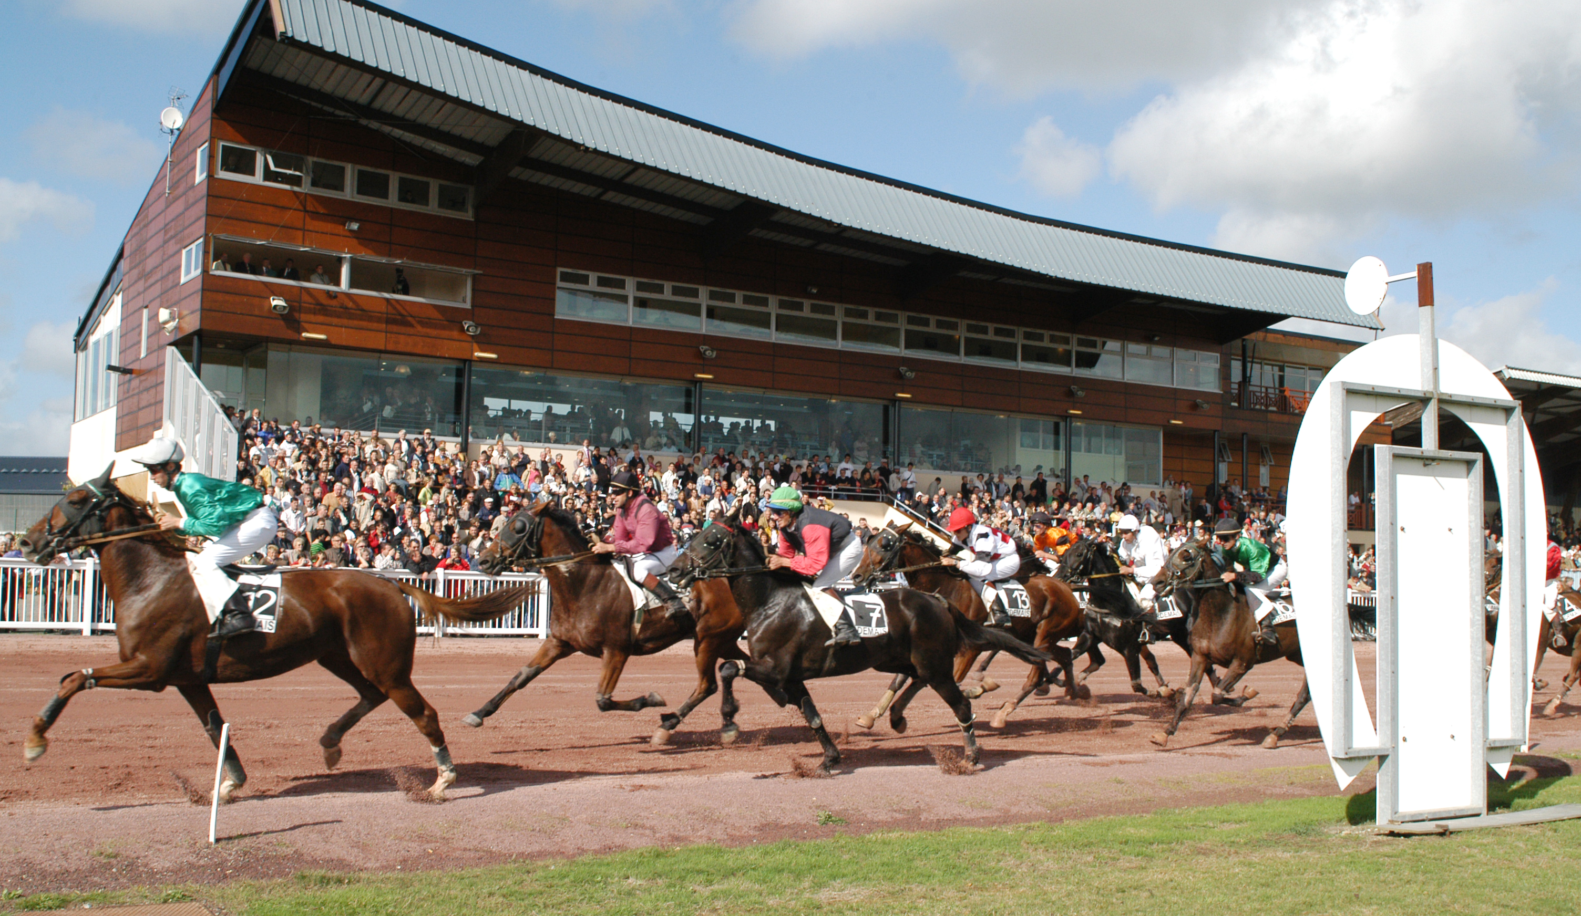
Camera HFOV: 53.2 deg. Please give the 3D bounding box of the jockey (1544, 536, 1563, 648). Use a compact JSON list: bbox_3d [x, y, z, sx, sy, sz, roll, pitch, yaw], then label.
[{"bbox_3d":[8.481,1.457,17.922,0.850,1.355,0.600,4,-5,-33],"label":"jockey"}]

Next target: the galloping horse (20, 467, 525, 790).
[{"bbox_3d":[-3.239,1.125,10.300,3.105,2.057,0.620,4,-5,-33],"label":"galloping horse"}]

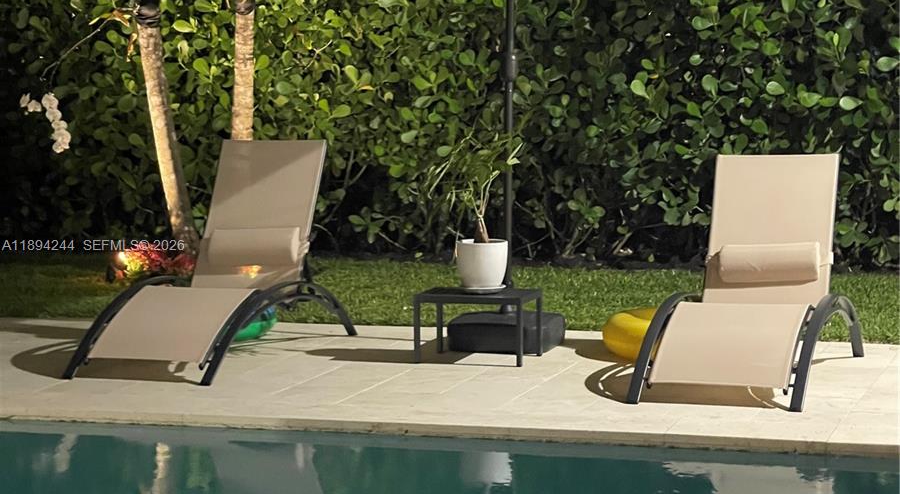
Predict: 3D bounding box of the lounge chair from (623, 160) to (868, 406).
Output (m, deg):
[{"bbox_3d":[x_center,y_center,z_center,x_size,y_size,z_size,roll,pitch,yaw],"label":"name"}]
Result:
[{"bbox_3d":[1.161,0.091,8.531,0.639,0.830,1.556,1,6,18],"label":"lounge chair"}]

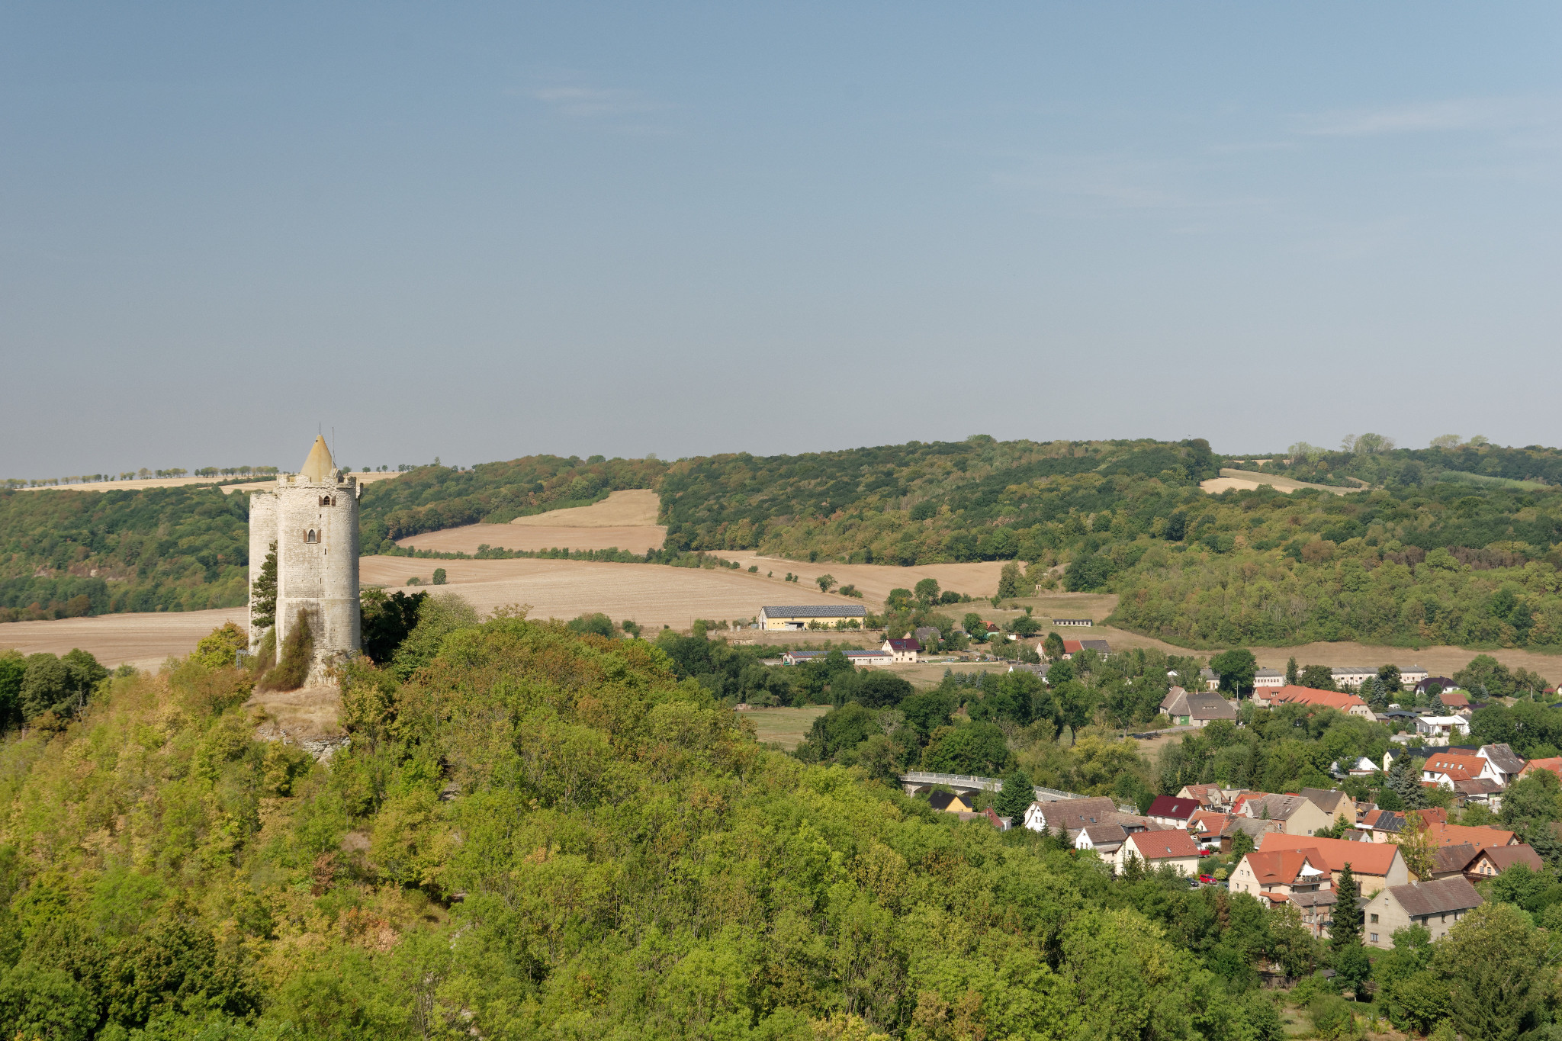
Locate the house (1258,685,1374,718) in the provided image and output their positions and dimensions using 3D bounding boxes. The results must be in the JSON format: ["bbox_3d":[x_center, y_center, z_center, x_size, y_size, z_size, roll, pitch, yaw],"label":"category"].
[{"bbox_3d":[165.880,57.730,719.170,14.000,10.500,44.000,0,1,-19],"label":"house"}]

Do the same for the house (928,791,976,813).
[{"bbox_3d":[35.760,62.650,503.830,7.600,7.600,8.000,-1,1,-35],"label":"house"}]

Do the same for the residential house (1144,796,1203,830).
[{"bbox_3d":[89.400,65.970,525.370,7.800,7.300,12.000,0,1,-38],"label":"residential house"}]

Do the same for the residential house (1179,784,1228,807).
[{"bbox_3d":[97.200,65.430,542.260,10.500,8.100,7.900,0,1,-39],"label":"residential house"}]

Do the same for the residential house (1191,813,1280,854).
[{"bbox_3d":[96.330,66.480,500.000,10.800,6.900,19.500,0,1,-38],"label":"residential house"}]

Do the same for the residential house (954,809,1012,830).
[{"bbox_3d":[44.660,66.500,515.570,10.800,7.000,8.500,0,1,20],"label":"residential house"}]

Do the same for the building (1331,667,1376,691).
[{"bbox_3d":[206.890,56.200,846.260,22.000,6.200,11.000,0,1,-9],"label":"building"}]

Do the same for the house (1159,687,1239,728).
[{"bbox_3d":[129.530,57.710,724.510,20.800,10.900,13.000,0,0,-2],"label":"house"}]

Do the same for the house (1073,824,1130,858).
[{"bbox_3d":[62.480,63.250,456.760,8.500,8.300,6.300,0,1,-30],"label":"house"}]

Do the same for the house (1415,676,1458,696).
[{"bbox_3d":[235.180,60.150,840.530,14.000,7.500,10.500,0,1,-20],"label":"house"}]

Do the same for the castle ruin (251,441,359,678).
[{"bbox_3d":[-59.780,4.310,293.080,10.400,29.390,29.510,0,1,-23],"label":"castle ruin"}]

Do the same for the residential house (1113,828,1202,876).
[{"bbox_3d":[72.300,63.490,448.150,13.200,8.200,8.800,0,1,-29],"label":"residential house"}]

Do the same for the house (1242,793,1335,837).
[{"bbox_3d":[105.250,62.200,489.570,15.500,9.500,12.500,-1,1,-41],"label":"house"}]

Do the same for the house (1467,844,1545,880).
[{"bbox_3d":[134.640,64.510,435.490,13.020,7.730,9.610,0,1,-39],"label":"house"}]

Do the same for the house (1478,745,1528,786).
[{"bbox_3d":[175.550,60.230,575.000,10.940,9.960,12.150,0,1,42],"label":"house"}]

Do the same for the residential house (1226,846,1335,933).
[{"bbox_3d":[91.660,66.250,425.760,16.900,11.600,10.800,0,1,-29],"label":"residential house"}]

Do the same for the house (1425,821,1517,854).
[{"bbox_3d":[133.270,63.450,451.120,17.000,8.600,12.000,1,1,43],"label":"house"}]

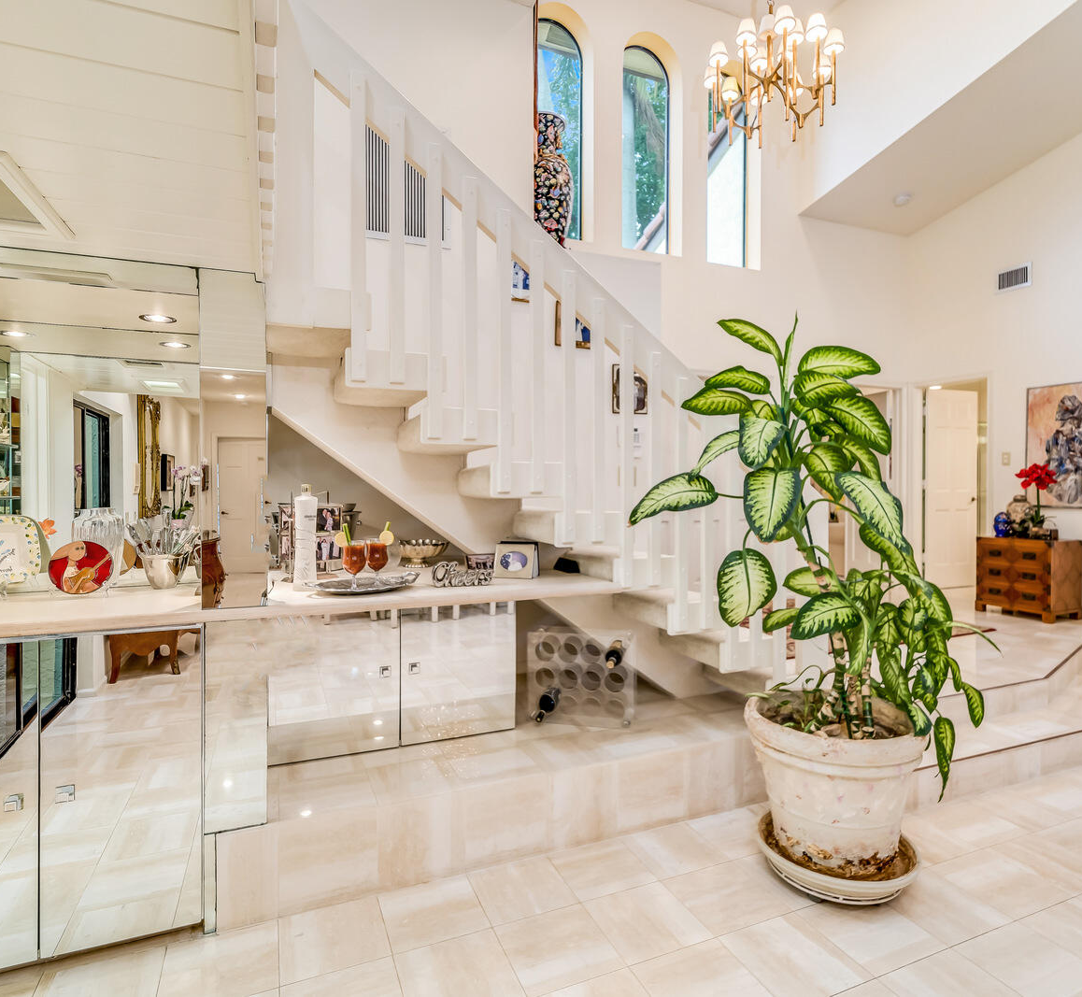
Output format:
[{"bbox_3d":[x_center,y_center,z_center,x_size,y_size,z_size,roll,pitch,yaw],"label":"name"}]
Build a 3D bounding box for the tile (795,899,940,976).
[{"bbox_3d":[0.989,1.305,1.879,0.298,0.010,0.298,0,0,-23],"label":"tile"}]

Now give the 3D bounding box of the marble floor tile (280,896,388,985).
[{"bbox_3d":[-0.611,1.305,1.846,0.298,0.010,0.286,0,0,-23],"label":"marble floor tile"}]

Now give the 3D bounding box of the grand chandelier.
[{"bbox_3d":[1.460,-2.720,3.900,0.870,0.680,0.870,0,0,20],"label":"grand chandelier"}]

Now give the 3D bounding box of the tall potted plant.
[{"bbox_3d":[0.890,0.330,2.200,1.180,1.920,1.000,0,0,22],"label":"tall potted plant"}]

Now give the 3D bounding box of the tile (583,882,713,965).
[{"bbox_3d":[0.325,1.305,1.923,0.298,0.010,0.298,0,0,-23],"label":"tile"}]

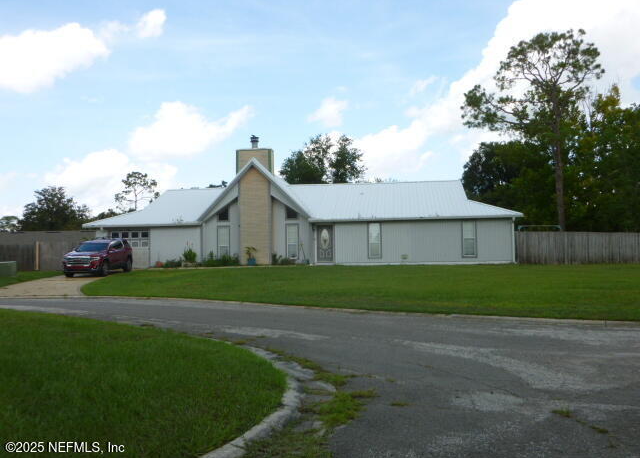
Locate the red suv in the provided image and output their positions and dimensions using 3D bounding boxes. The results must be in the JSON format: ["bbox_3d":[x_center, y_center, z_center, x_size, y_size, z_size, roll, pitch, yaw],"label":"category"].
[{"bbox_3d":[-10.850,1.400,29.100,1.950,1.720,4.920,-1,-1,2],"label":"red suv"}]

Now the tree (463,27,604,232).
[{"bbox_3d":[18.312,-7.494,50.106,12.059,18.901,11.456,-1,-1,0],"label":"tree"}]

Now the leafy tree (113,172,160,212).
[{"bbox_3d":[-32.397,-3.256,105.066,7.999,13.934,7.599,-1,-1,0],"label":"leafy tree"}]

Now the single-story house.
[{"bbox_3d":[-0.720,-1.632,40.395,25.800,7.700,12.900,-1,-1,8],"label":"single-story house"}]

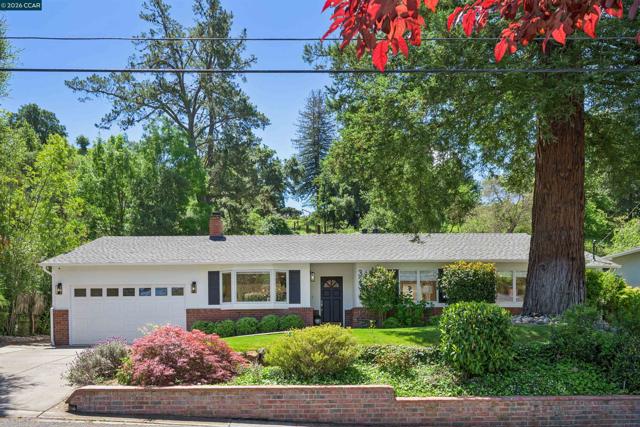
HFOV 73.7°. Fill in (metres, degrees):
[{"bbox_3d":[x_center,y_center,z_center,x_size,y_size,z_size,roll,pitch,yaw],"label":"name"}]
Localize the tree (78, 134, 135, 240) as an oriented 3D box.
[{"bbox_3d":[-15.511,-1.090,31.000,4.200,9.200,4.000,0,0,0],"label":"tree"}]

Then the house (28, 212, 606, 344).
[{"bbox_3d":[0.115,2.447,19.700,20.700,4.900,9.300,0,0,0],"label":"house"}]

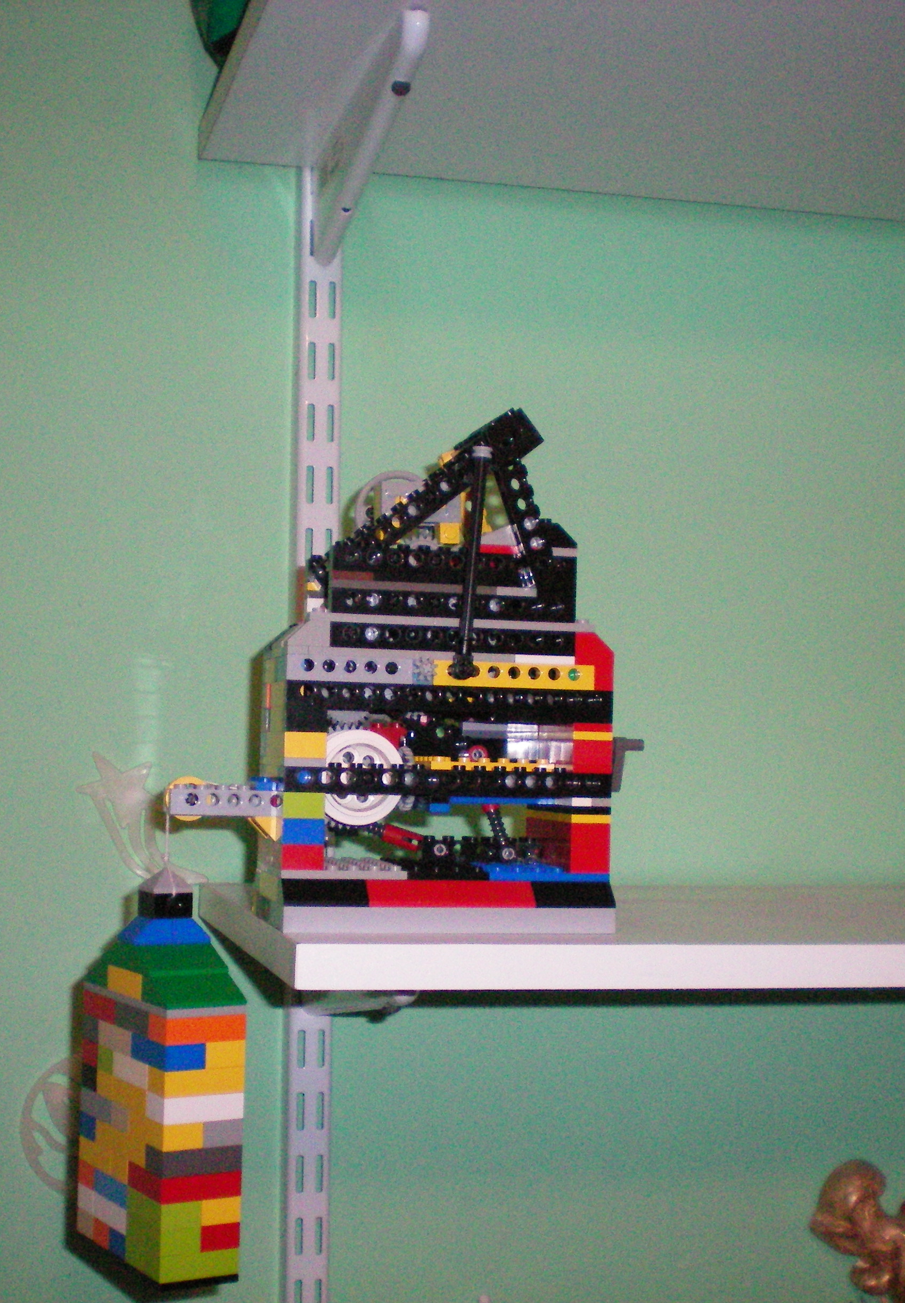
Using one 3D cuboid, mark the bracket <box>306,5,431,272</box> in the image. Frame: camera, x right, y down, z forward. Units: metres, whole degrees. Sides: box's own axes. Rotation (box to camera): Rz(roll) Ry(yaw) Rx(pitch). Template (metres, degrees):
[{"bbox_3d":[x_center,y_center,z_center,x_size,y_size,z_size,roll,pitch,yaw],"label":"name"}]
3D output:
[{"bbox_3d":[-0.040,-0.227,0.870,0.011,0.054,0.222,2,-3,-13],"label":"bracket"}]

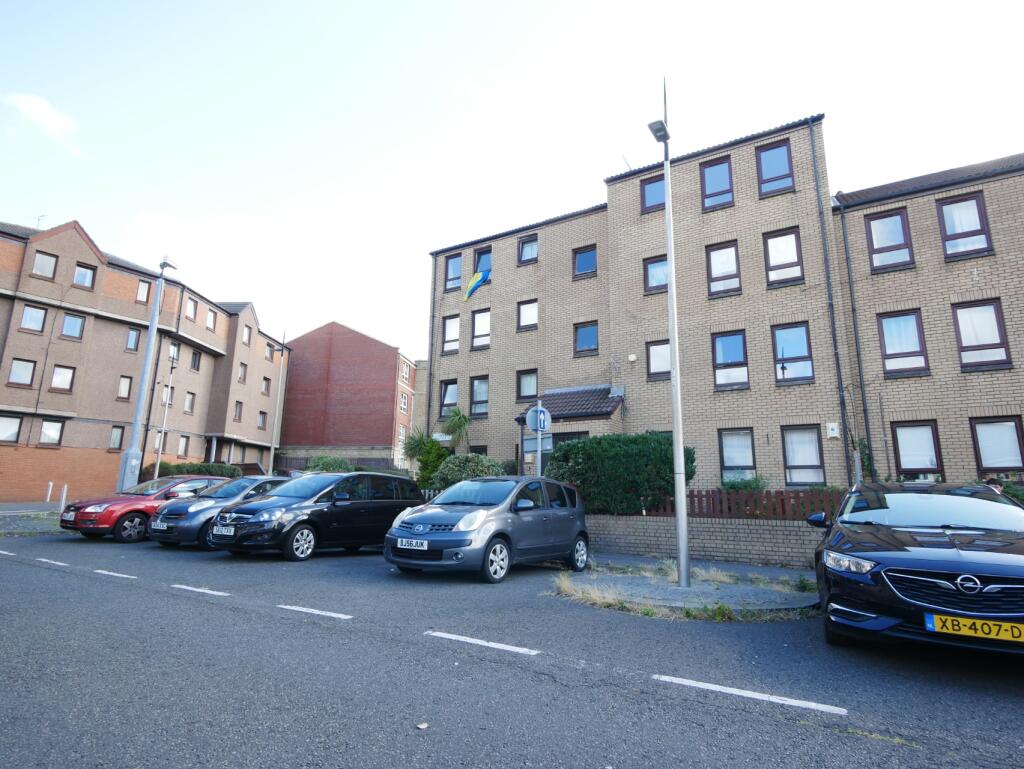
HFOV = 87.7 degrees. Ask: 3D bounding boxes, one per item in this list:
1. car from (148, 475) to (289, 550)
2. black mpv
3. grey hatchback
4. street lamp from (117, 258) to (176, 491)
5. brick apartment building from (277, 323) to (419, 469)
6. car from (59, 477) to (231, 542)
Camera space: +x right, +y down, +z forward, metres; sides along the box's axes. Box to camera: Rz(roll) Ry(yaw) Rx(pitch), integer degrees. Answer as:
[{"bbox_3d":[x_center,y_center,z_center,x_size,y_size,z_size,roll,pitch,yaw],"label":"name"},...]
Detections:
[{"bbox_3d":[-5.963,2.860,12.011,1.720,1.540,3.715,-6,-16,30],"label":"car"},{"bbox_3d":[-3.593,2.585,10.726,1.861,1.635,4.467,-6,-16,30],"label":"black mpv"},{"bbox_3d":[-0.196,2.243,8.614,1.750,1.550,4.083,-6,-16,32],"label":"grey hatchback"},{"bbox_3d":[-12.044,-0.063,17.599,0.620,8.730,0.800,-8,-14,36],"label":"street lamp"},{"bbox_3d":[-15.334,2.290,49.245,12.200,14.450,7.500,-1,-12,9],"label":"brick apartment building"},{"bbox_3d":[-8.050,2.981,12.847,1.900,1.480,4.342,-6,-16,30],"label":"car"}]

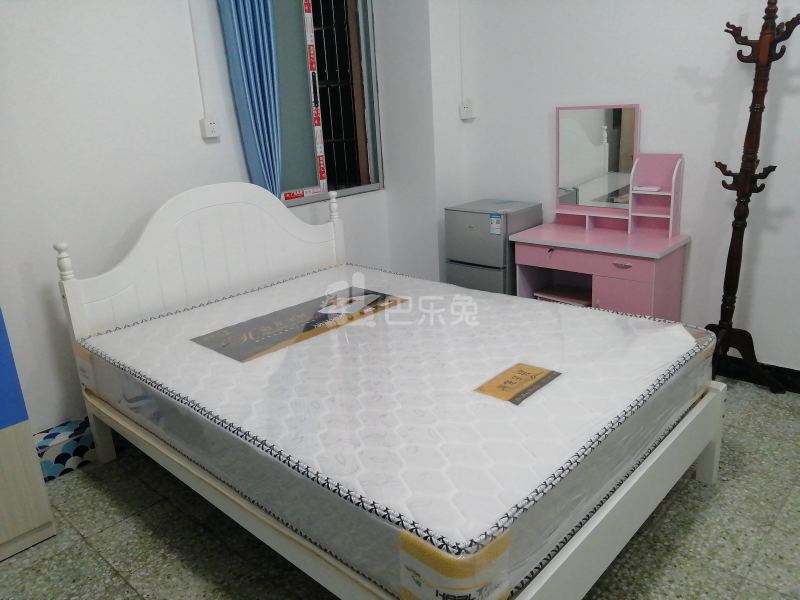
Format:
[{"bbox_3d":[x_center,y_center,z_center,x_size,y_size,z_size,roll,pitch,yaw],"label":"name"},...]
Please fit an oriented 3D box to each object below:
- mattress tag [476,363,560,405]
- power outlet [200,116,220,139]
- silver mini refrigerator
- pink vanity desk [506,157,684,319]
[{"bbox_3d":[0.368,0.253,1.852,0.149,0.004,0.257,13,24,42],"label":"mattress tag"},{"bbox_3d":[-0.880,-0.798,2.789,0.037,0.085,0.085,13,24,42],"label":"power outlet"},{"bbox_3d":[0.573,-0.151,3.653,0.426,0.834,0.416,13,24,42],"label":"silver mini refrigerator"},{"bbox_3d":[1.026,-0.190,3.199,0.817,1.124,0.396,13,24,42],"label":"pink vanity desk"}]

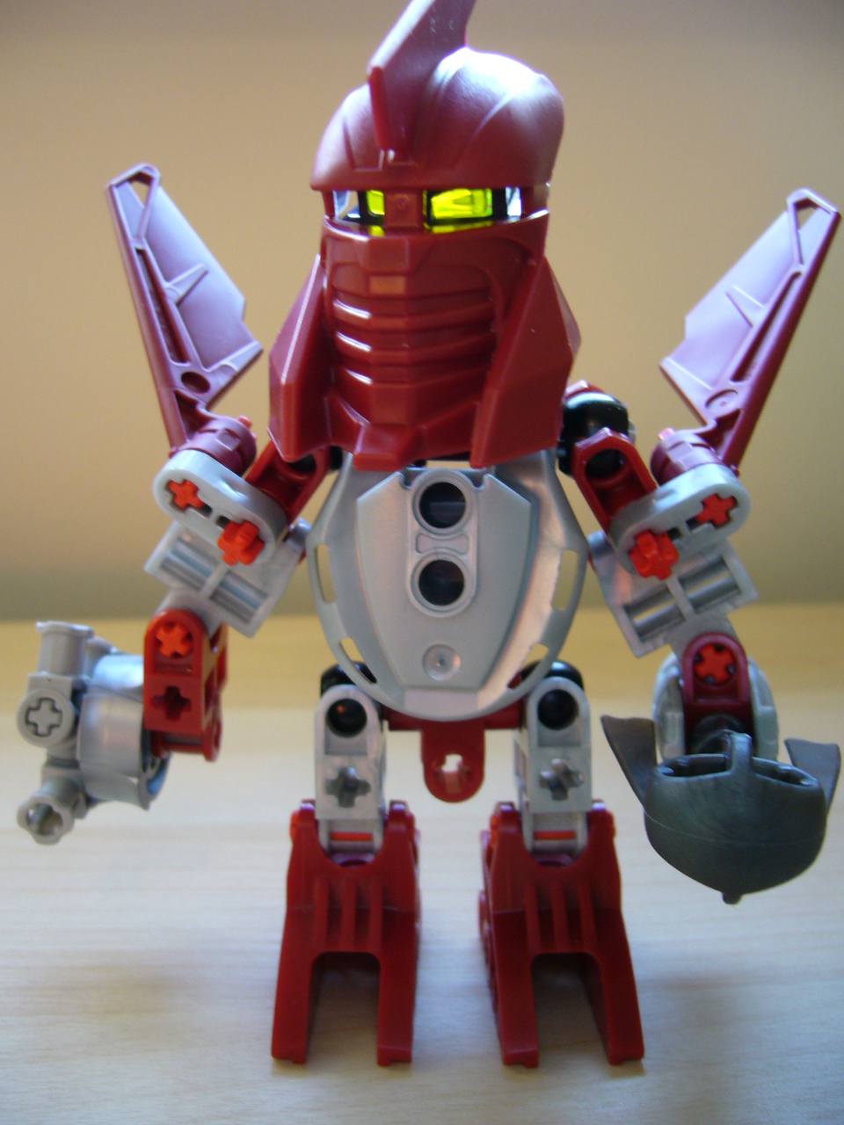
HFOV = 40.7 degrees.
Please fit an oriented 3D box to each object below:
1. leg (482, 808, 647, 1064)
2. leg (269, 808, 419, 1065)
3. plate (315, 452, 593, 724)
[{"bbox_3d":[0.017,0.044,0.145,0.017,0.025,0.031,0,3,0],"label":"leg"},{"bbox_3d":[-0.009,0.044,0.145,0.017,0.025,0.031,0,3,0],"label":"leg"},{"bbox_3d":[0.003,0.001,0.124,0.032,0.032,0.014,0,1,3],"label":"plate"}]

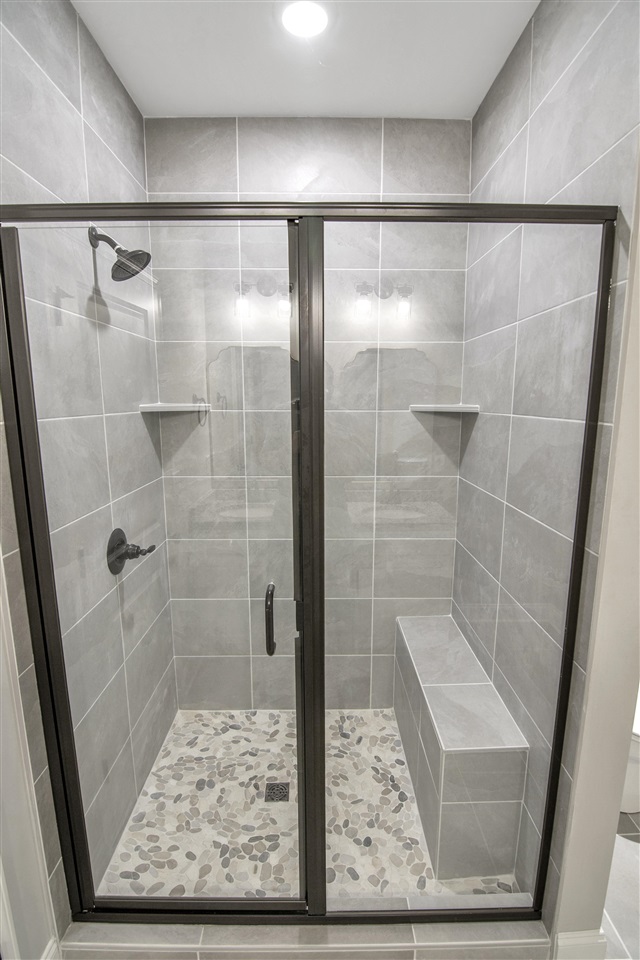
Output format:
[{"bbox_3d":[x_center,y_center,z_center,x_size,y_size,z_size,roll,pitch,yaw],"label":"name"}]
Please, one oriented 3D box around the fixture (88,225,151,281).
[{"bbox_3d":[-0.639,-0.732,1.387,0.185,0.173,0.154,0,10,0],"label":"fixture"}]

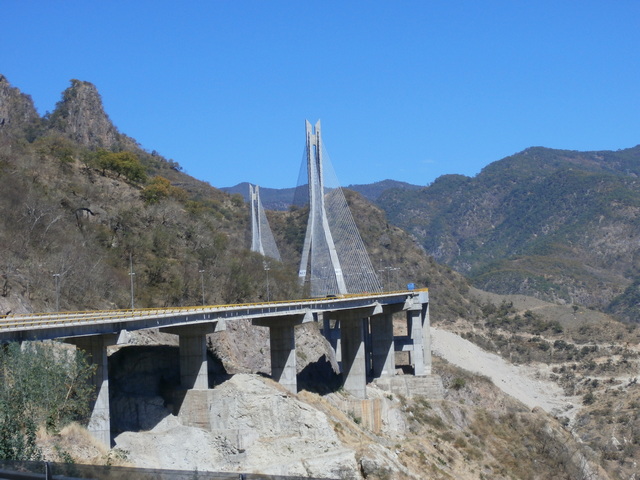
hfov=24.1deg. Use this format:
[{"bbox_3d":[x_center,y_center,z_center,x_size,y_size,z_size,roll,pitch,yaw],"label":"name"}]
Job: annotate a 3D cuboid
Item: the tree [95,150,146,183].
[{"bbox_3d":[-73.267,-26.993,550.000,18.500,11.700,14.500,-2,1,-7],"label":"tree"}]

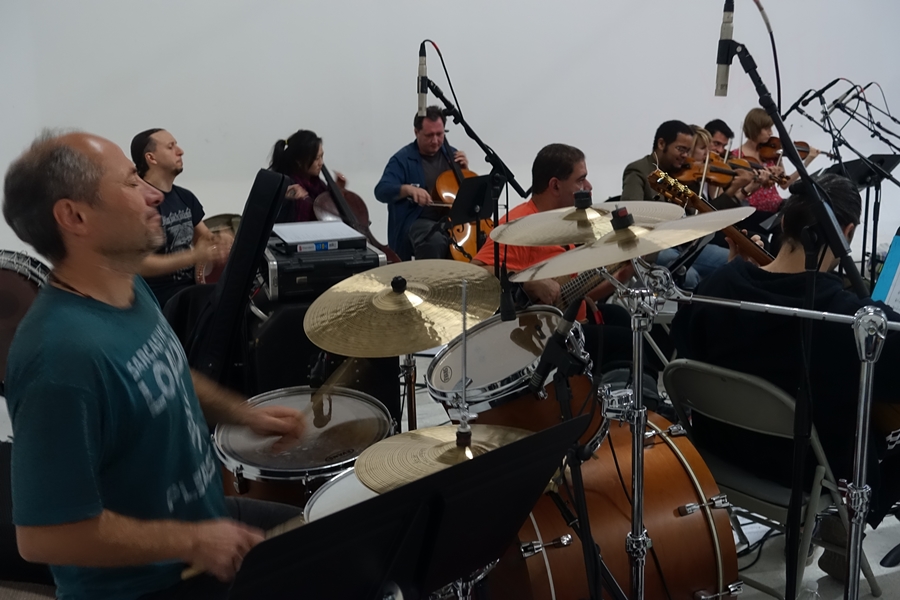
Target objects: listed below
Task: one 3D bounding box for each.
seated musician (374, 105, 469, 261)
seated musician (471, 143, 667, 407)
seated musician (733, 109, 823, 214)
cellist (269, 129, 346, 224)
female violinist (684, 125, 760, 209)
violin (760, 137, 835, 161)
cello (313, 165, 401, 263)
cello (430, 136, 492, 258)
[{"bbox_3d":[-0.022,-0.439,5.768,0.750,1.380,0.880,-7,13,-31],"label":"seated musician"},{"bbox_3d":[0.646,0.025,3.780,0.950,1.243,0.680,4,12,18],"label":"seated musician"},{"bbox_3d":[2.263,-0.594,6.653,0.850,1.340,0.620,5,12,24],"label":"seated musician"},{"bbox_3d":[-0.681,-0.308,5.440,0.880,1.251,0.680,10,15,41],"label":"cellist"},{"bbox_3d":[1.626,-0.380,5.712,0.800,1.270,0.620,6,12,29],"label":"female violinist"},{"bbox_3d":[2.359,-1.012,6.600,0.590,0.100,0.210,3,42,-20],"label":"violin"},{"bbox_3d":[-0.568,-0.464,5.350,0.440,1.280,0.280,-11,-23,-45],"label":"cello"},{"bbox_3d":[0.084,-0.600,5.650,0.440,1.280,0.280,-7,-20,-31],"label":"cello"}]

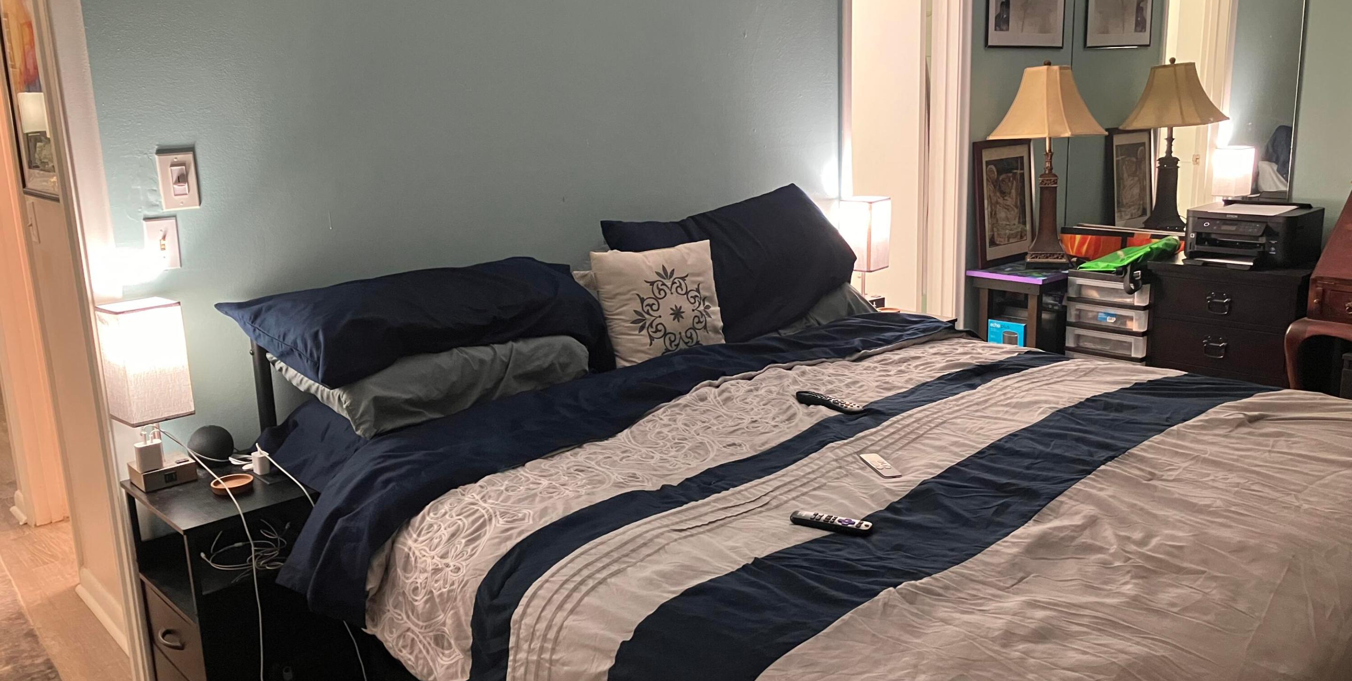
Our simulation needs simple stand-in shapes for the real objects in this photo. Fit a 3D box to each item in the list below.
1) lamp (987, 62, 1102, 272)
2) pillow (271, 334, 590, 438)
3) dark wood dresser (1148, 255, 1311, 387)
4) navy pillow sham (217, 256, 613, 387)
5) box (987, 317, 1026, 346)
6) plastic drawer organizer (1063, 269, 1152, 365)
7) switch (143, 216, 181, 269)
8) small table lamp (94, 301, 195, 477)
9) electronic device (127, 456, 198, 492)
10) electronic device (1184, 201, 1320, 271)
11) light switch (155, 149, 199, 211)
[{"bbox_3d":[1.521,-0.715,4.474,0.415,0.828,0.415,-13,17,-40],"label":"lamp"},{"bbox_3d":[-0.556,0.049,2.651,0.680,0.155,0.400,-13,37,-39],"label":"pillow"},{"bbox_3d":[2.189,0.027,4.253,0.480,0.682,0.550,-13,17,-40],"label":"dark wood dresser"},{"bbox_3d":[-0.560,-0.063,2.624,0.870,0.180,0.420,-13,37,-39],"label":"navy pillow sham"},{"bbox_3d":[1.411,-0.008,4.564,0.125,0.170,0.165,-13,17,-40],"label":"box"},{"bbox_3d":[1.767,0.044,4.255,0.370,0.660,0.325,-13,17,-39],"label":"plastic drawer organizer"},{"bbox_3d":[-1.130,-0.214,2.402,0.070,0.114,0.015,-13,17,-40],"label":"switch"},{"bbox_3d":[-1.129,0.114,2.364,0.127,0.397,0.127,-13,17,-39],"label":"small table lamp"},{"bbox_3d":[-1.127,0.288,2.403,0.108,0.042,0.106,-13,17,-40],"label":"electronic device"},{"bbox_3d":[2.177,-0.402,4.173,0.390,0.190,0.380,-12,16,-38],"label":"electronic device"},{"bbox_3d":[-1.091,-0.350,2.404,0.079,0.123,0.028,-13,17,-39],"label":"light switch"}]

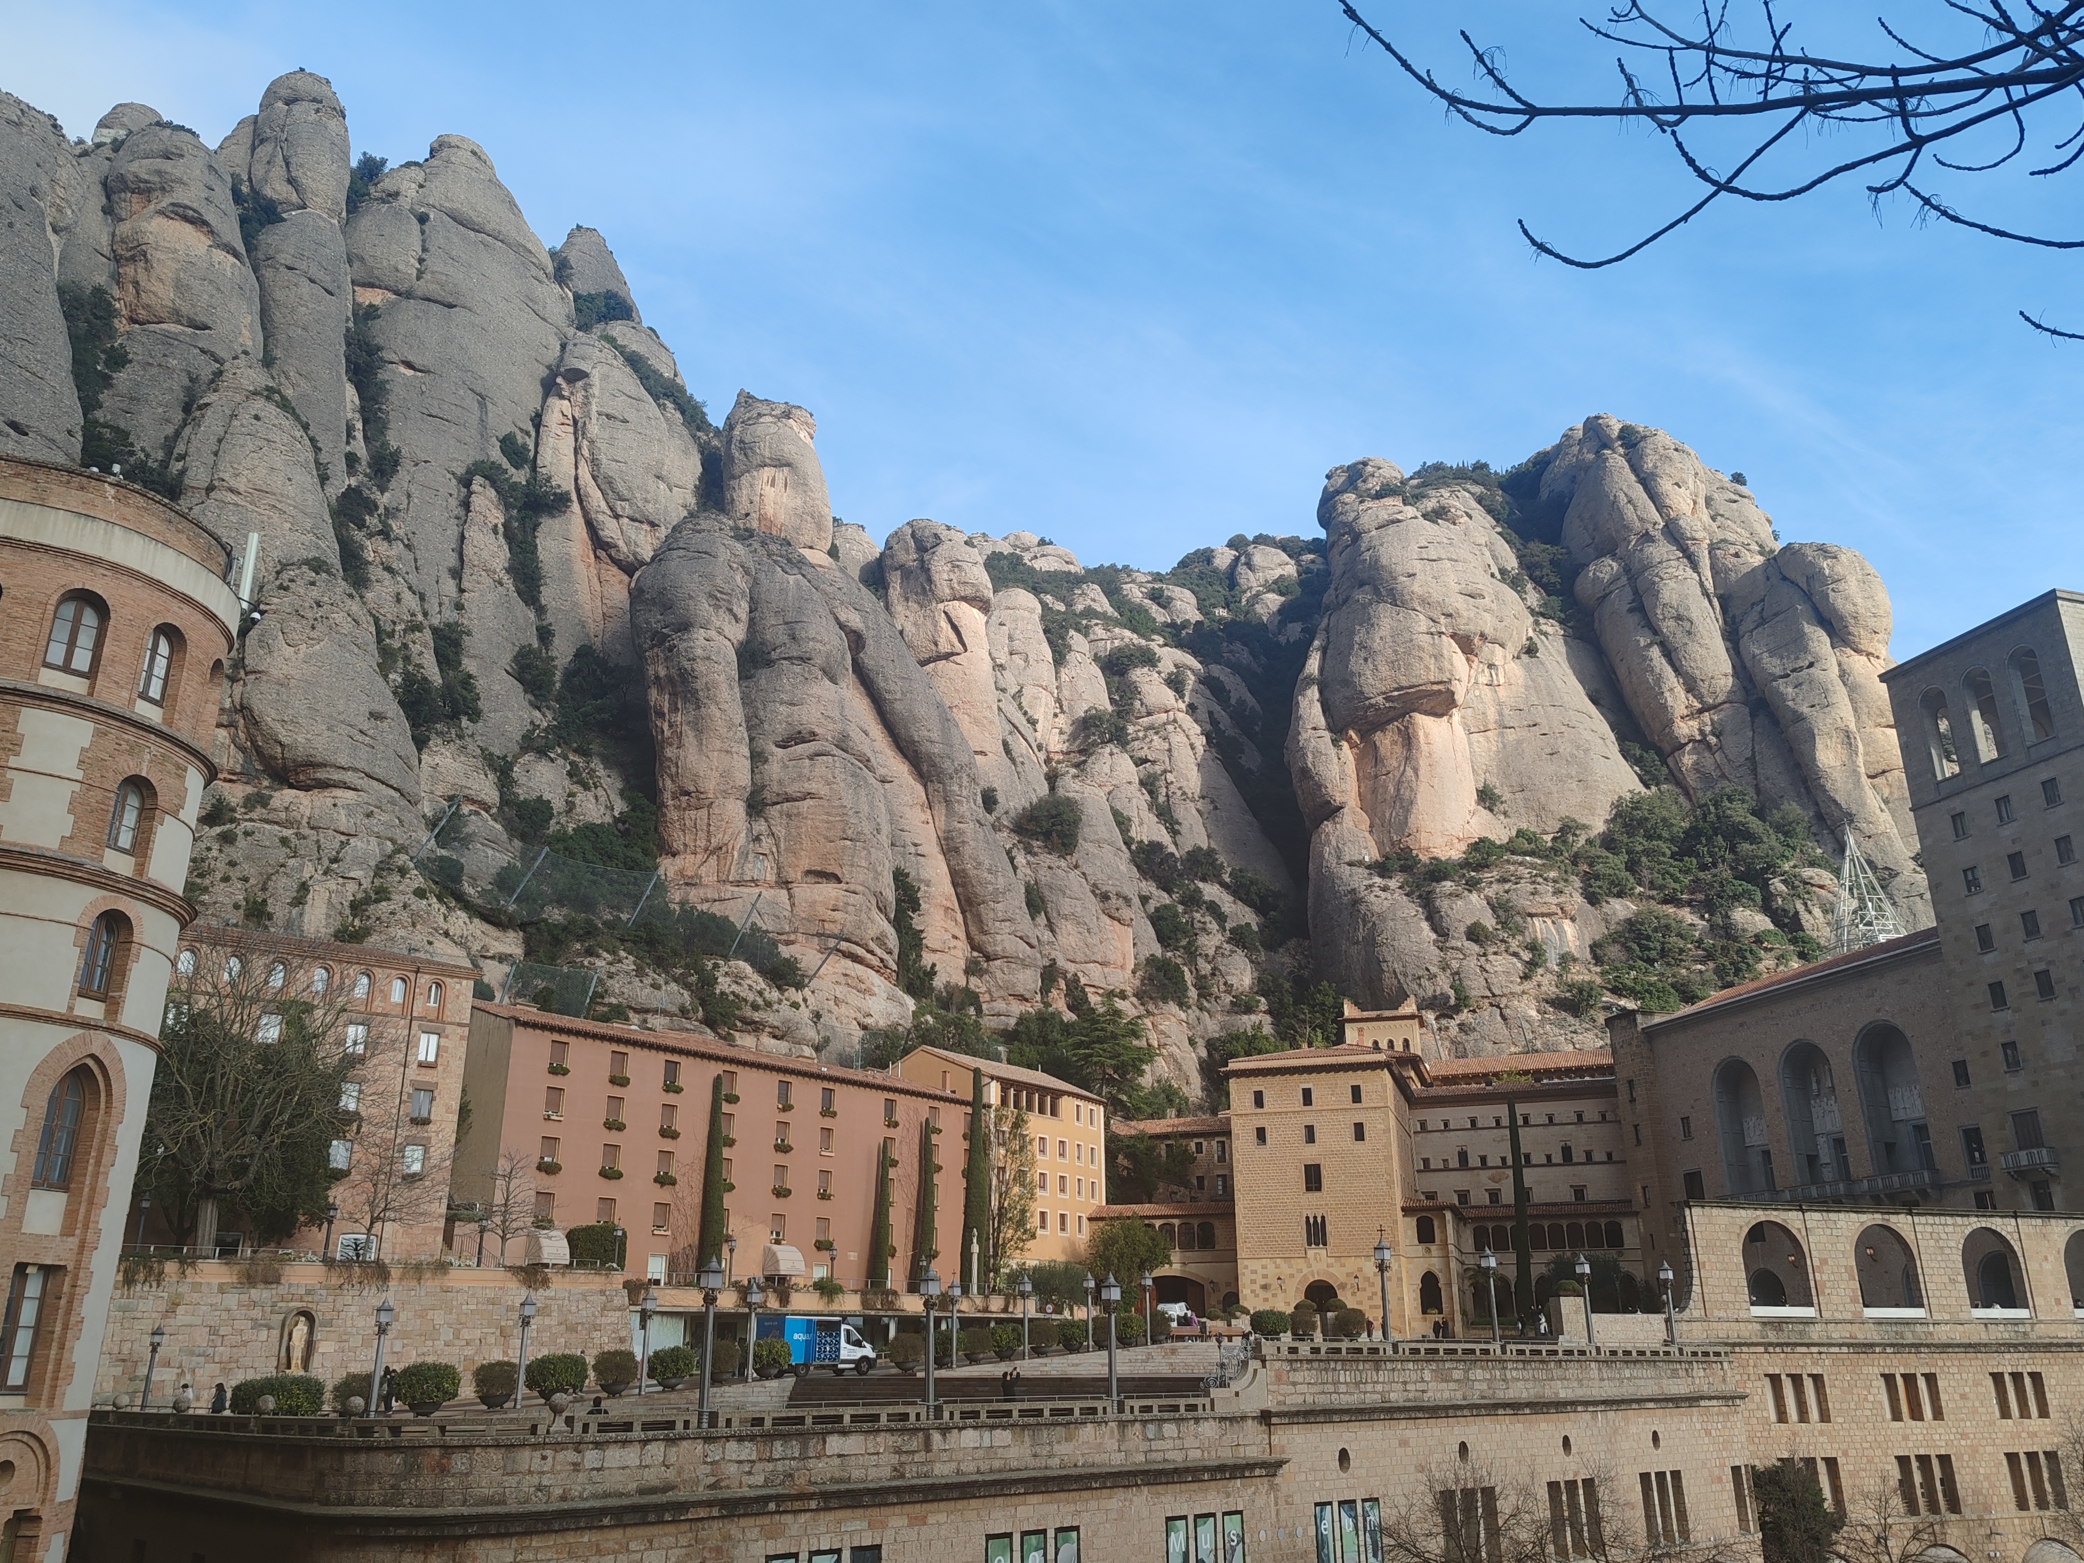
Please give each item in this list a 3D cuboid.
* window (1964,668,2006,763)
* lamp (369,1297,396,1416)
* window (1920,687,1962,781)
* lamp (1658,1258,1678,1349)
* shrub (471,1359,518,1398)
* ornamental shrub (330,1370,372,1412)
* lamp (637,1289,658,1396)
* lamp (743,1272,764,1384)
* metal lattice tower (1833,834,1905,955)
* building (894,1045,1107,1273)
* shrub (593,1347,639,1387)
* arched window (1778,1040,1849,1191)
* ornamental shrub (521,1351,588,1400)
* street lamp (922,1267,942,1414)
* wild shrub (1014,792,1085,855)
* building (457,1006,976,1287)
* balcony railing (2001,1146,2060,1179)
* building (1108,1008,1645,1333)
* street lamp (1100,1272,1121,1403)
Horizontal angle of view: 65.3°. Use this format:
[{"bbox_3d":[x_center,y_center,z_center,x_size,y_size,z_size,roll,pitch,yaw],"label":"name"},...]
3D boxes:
[{"bbox_3d":[62.373,-4.396,106.829,1.000,6.400,2.350,7,-21,-19],"label":"window"},{"bbox_3d":[-23.633,20.610,58.017,0.520,4.200,0.520,-15,-25,34],"label":"lamp"},{"bbox_3d":[61.205,-3.264,109.871,1.000,6.400,2.300,7,-21,-19],"label":"window"},{"bbox_3d":[28.650,24.031,74.061,0.520,4.200,0.520,17,-27,-40],"label":"lamp"},{"bbox_3d":[-20.041,21.860,59.549,1.594,1.344,1.678,-15,-24,35],"label":"shrub"},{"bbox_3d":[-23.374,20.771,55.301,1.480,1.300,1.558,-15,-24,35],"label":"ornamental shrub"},{"bbox_3d":[-15.618,22.167,64.310,0.500,4.080,0.500,-15,-24,35],"label":"lamp"},{"bbox_3d":[-12.153,22.968,68.268,0.500,4.310,0.500,-15,-24,35],"label":"lamp"},{"bbox_3d":[71.976,9.663,143.212,6.000,12.000,6.000,7,-21,-19],"label":"metal lattice tower"},{"bbox_3d":[-4.324,33.804,138.347,13.000,20.361,17.305,-15,-24,34],"label":"building"},{"bbox_3d":[-16.726,22.950,63.737,1.706,1.439,1.796,0,-20,0],"label":"shrub"},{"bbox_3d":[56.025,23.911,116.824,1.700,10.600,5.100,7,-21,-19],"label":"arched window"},{"bbox_3d":[-18.119,22.162,60.704,2.372,1.485,2.100,5,-20,-15],"label":"ornamental shrub"},{"bbox_3d":[-3.186,16.112,46.781,0.520,4.200,0.520,17,-27,-40],"label":"street lamp"},{"bbox_3d":[0.930,6.047,232.190,9.200,8.400,8.000,-1,-20,0],"label":"wild shrub"},{"bbox_3d":[-22.967,28.076,116.390,11.500,16.693,44.647,-15,-24,35],"label":"building"},{"bbox_3d":[59.407,22.738,97.558,1.050,1.037,3.227,6,-21,-17],"label":"balcony railing"},{"bbox_3d":[27.426,31.777,133.465,39.695,27.019,24.000,-7,-21,17],"label":"building"},{"bbox_3d":[2.227,17.466,50.669,0.500,4.150,0.500,-15,-24,35],"label":"street lamp"}]

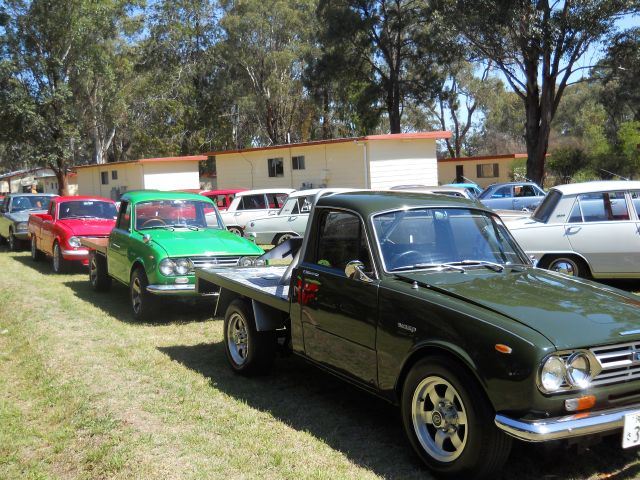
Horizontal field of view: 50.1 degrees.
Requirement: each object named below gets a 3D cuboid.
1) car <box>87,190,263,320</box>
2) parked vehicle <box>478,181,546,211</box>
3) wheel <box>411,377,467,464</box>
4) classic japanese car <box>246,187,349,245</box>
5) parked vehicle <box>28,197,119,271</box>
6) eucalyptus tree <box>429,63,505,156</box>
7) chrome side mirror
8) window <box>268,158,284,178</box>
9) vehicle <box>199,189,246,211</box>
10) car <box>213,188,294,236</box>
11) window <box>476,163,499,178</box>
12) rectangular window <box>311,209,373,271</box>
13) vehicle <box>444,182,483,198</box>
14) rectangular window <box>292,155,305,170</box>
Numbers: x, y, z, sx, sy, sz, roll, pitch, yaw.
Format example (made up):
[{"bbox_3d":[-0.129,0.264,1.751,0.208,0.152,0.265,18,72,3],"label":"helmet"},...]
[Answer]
[{"bbox_3d":[-2.125,0.057,9.441,1.560,1.460,3.950,-5,6,-30],"label":"car"},{"bbox_3d":[5.710,-1.039,20.458,4.050,1.340,1.500,-4,5,-12],"label":"parked vehicle"},{"bbox_3d":[0.649,0.885,3.423,0.170,0.420,0.420,-2,4,-30],"label":"wheel"},{"bbox_3d":[0.500,-0.440,15.500,4.100,1.410,1.530,-1,4,2],"label":"classic japanese car"},{"bbox_3d":[-4.977,-0.232,14.240,1.520,1.420,3.980,-6,6,-32],"label":"parked vehicle"},{"bbox_3d":[10.800,-7.600,50.000,6.000,10.800,6.000,-1,4,0],"label":"eucalyptus tree"},{"bbox_3d":[0.220,0.180,3.900,0.130,0.120,0.100,-2,6,-30],"label":"chrome side mirror"},{"bbox_3d":[-2.026,-3.311,31.500,0.100,0.860,1.220,-7,7,-42],"label":"window"},{"bbox_3d":[-2.370,-0.808,20.461,4.080,1.390,1.500,-3,5,0],"label":"vehicle"},{"bbox_3d":[-1.010,-0.595,17.561,4.080,1.390,1.500,-3,5,0],"label":"car"},{"bbox_3d":[12.033,-4.906,49.000,0.100,0.970,1.850,-7,7,-41],"label":"window"},{"bbox_3d":[0.145,0.005,4.309,0.060,0.380,0.730,16,-3,-31],"label":"rectangular window"},{"bbox_3d":[4.821,-1.169,23.060,4.080,1.380,1.500,-3,5,-8],"label":"vehicle"},{"bbox_3d":[-0.914,-3.325,29.500,0.100,0.600,1.200,-3,5,-28],"label":"rectangular window"}]

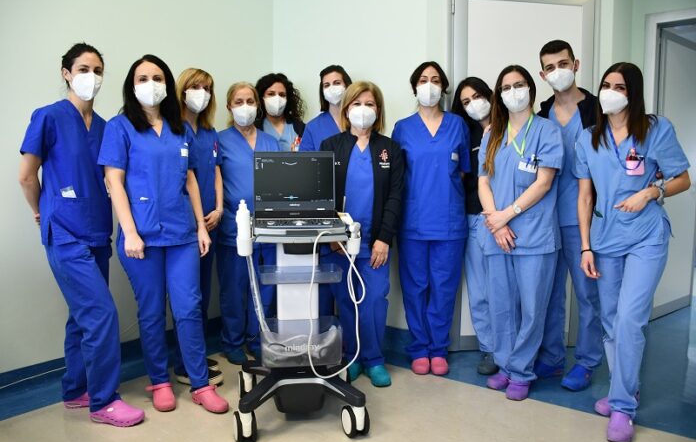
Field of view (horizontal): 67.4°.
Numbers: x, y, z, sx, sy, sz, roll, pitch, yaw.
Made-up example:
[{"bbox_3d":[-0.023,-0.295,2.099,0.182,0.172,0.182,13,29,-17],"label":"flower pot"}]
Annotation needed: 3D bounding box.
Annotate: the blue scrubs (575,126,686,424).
[{"bbox_3d":[1.203,0.200,2.226,0.520,1.280,0.360,3,6,32],"label":"blue scrubs"}]

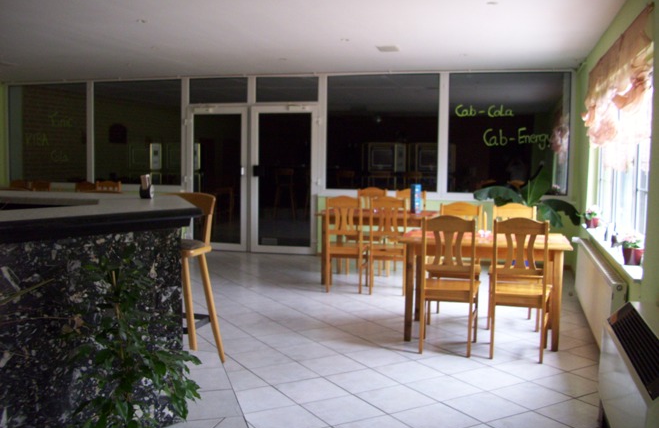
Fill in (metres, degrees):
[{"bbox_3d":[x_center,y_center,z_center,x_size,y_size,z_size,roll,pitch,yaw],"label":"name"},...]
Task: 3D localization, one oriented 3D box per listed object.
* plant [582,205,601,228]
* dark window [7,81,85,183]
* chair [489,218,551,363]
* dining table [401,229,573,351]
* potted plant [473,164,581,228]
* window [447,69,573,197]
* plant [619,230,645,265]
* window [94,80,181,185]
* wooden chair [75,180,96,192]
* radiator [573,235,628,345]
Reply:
[{"bbox_3d":[2.337,0.018,5.731,0.155,0.195,0.155,2,5,15],"label":"plant"},{"bbox_3d":[-4.352,-1.231,9.907,1.428,1.520,0.082,2,5,15],"label":"dark window"},{"bbox_3d":[1.285,0.477,4.351,0.439,0.959,0.500,2,5,16],"label":"chair"},{"bbox_3d":[1.153,0.543,4.826,1.178,0.750,0.755,2,5,16],"label":"dining table"},{"bbox_3d":[2.030,0.117,6.732,1.020,1.290,0.920,2,5,15],"label":"potted plant"},{"bbox_3d":[2.239,-1.008,8.116,1.458,1.520,0.082,2,5,15],"label":"window"},{"bbox_3d":[1.843,0.198,3.916,0.175,0.205,0.175,2,5,15],"label":"plant"},{"bbox_3d":[-2.842,-1.185,9.491,1.458,1.520,0.082,2,5,15],"label":"window"},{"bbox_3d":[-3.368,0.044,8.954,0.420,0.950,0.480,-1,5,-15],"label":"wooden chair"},{"bbox_3d":[1.927,0.546,4.651,0.102,0.479,2.162,2,5,16],"label":"radiator"}]

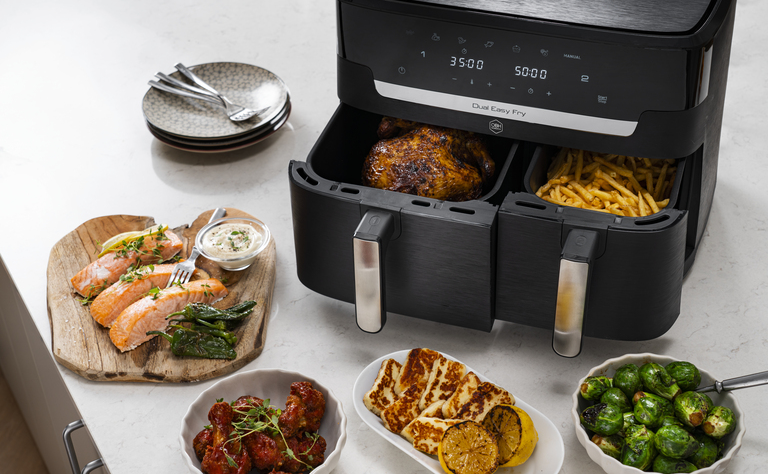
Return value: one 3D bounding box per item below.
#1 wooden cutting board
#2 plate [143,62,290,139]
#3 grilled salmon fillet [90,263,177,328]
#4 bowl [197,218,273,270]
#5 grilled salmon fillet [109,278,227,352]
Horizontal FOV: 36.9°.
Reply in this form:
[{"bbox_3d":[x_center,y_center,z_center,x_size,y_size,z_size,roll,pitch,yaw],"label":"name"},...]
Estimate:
[{"bbox_3d":[-0.236,0.059,1.214,0.247,0.017,0.270,-3,38,-3],"label":"wooden cutting board"},{"bbox_3d":[-0.213,-0.168,1.470,0.184,0.021,0.184,-1,37,0],"label":"plate"},{"bbox_3d":[-0.251,0.052,1.188,0.119,0.027,0.037,-28,45,-30],"label":"grilled salmon fillet"},{"bbox_3d":[-0.160,0.014,1.234,0.077,0.029,0.077,-1,37,0],"label":"bowl"},{"bbox_3d":[-0.224,0.069,1.165,0.133,0.027,0.037,-29,46,-32],"label":"grilled salmon fillet"}]

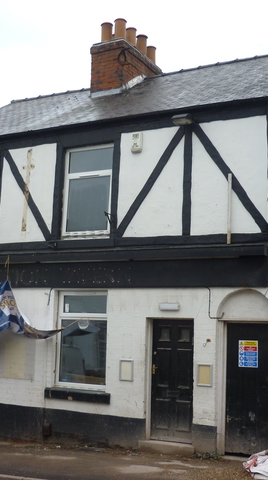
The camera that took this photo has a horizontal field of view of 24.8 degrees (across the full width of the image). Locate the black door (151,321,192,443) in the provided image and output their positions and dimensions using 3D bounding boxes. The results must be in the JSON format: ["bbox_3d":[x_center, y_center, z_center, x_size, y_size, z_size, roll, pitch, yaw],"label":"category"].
[{"bbox_3d":[0.639,2.311,10.097,0.755,1.980,0.060,-3,-10,30],"label":"black door"}]

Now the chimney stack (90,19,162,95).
[{"bbox_3d":[-0.193,-4.461,16.531,0.988,2.169,2.159,-3,-10,30],"label":"chimney stack"}]

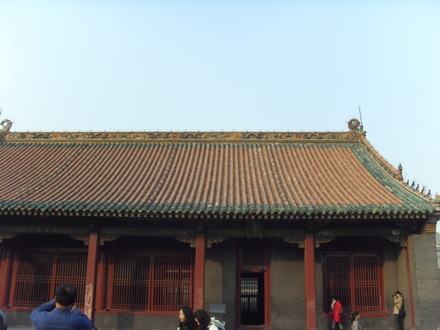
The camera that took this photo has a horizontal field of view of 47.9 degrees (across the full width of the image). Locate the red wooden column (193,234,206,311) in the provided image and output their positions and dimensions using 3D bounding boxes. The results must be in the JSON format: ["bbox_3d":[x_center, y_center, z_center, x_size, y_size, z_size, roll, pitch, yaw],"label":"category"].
[{"bbox_3d":[-0.794,4.448,18.783,0.350,3.538,0.350,0,-14,2],"label":"red wooden column"}]

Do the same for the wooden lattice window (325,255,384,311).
[{"bbox_3d":[5.578,4.927,20.685,2.599,2.471,0.150,0,-14,2],"label":"wooden lattice window"}]

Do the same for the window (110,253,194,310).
[{"bbox_3d":[-2.940,5.005,20.989,3.543,2.417,0.150,0,-14,2],"label":"window"}]

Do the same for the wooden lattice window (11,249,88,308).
[{"bbox_3d":[-7.090,4.871,21.181,3.585,2.502,0.150,0,-14,2],"label":"wooden lattice window"}]

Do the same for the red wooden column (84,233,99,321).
[{"bbox_3d":[-4.981,4.430,18.947,0.350,3.572,0.350,0,-14,2],"label":"red wooden column"}]

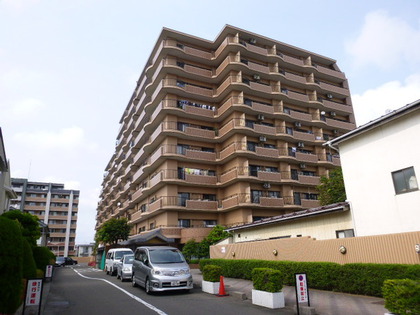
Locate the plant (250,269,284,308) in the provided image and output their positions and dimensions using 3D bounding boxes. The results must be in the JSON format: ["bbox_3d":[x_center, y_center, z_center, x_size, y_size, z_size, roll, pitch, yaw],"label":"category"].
[{"bbox_3d":[1.745,3.975,9.338,0.500,1.060,1.020,6,-19,-26],"label":"plant"}]

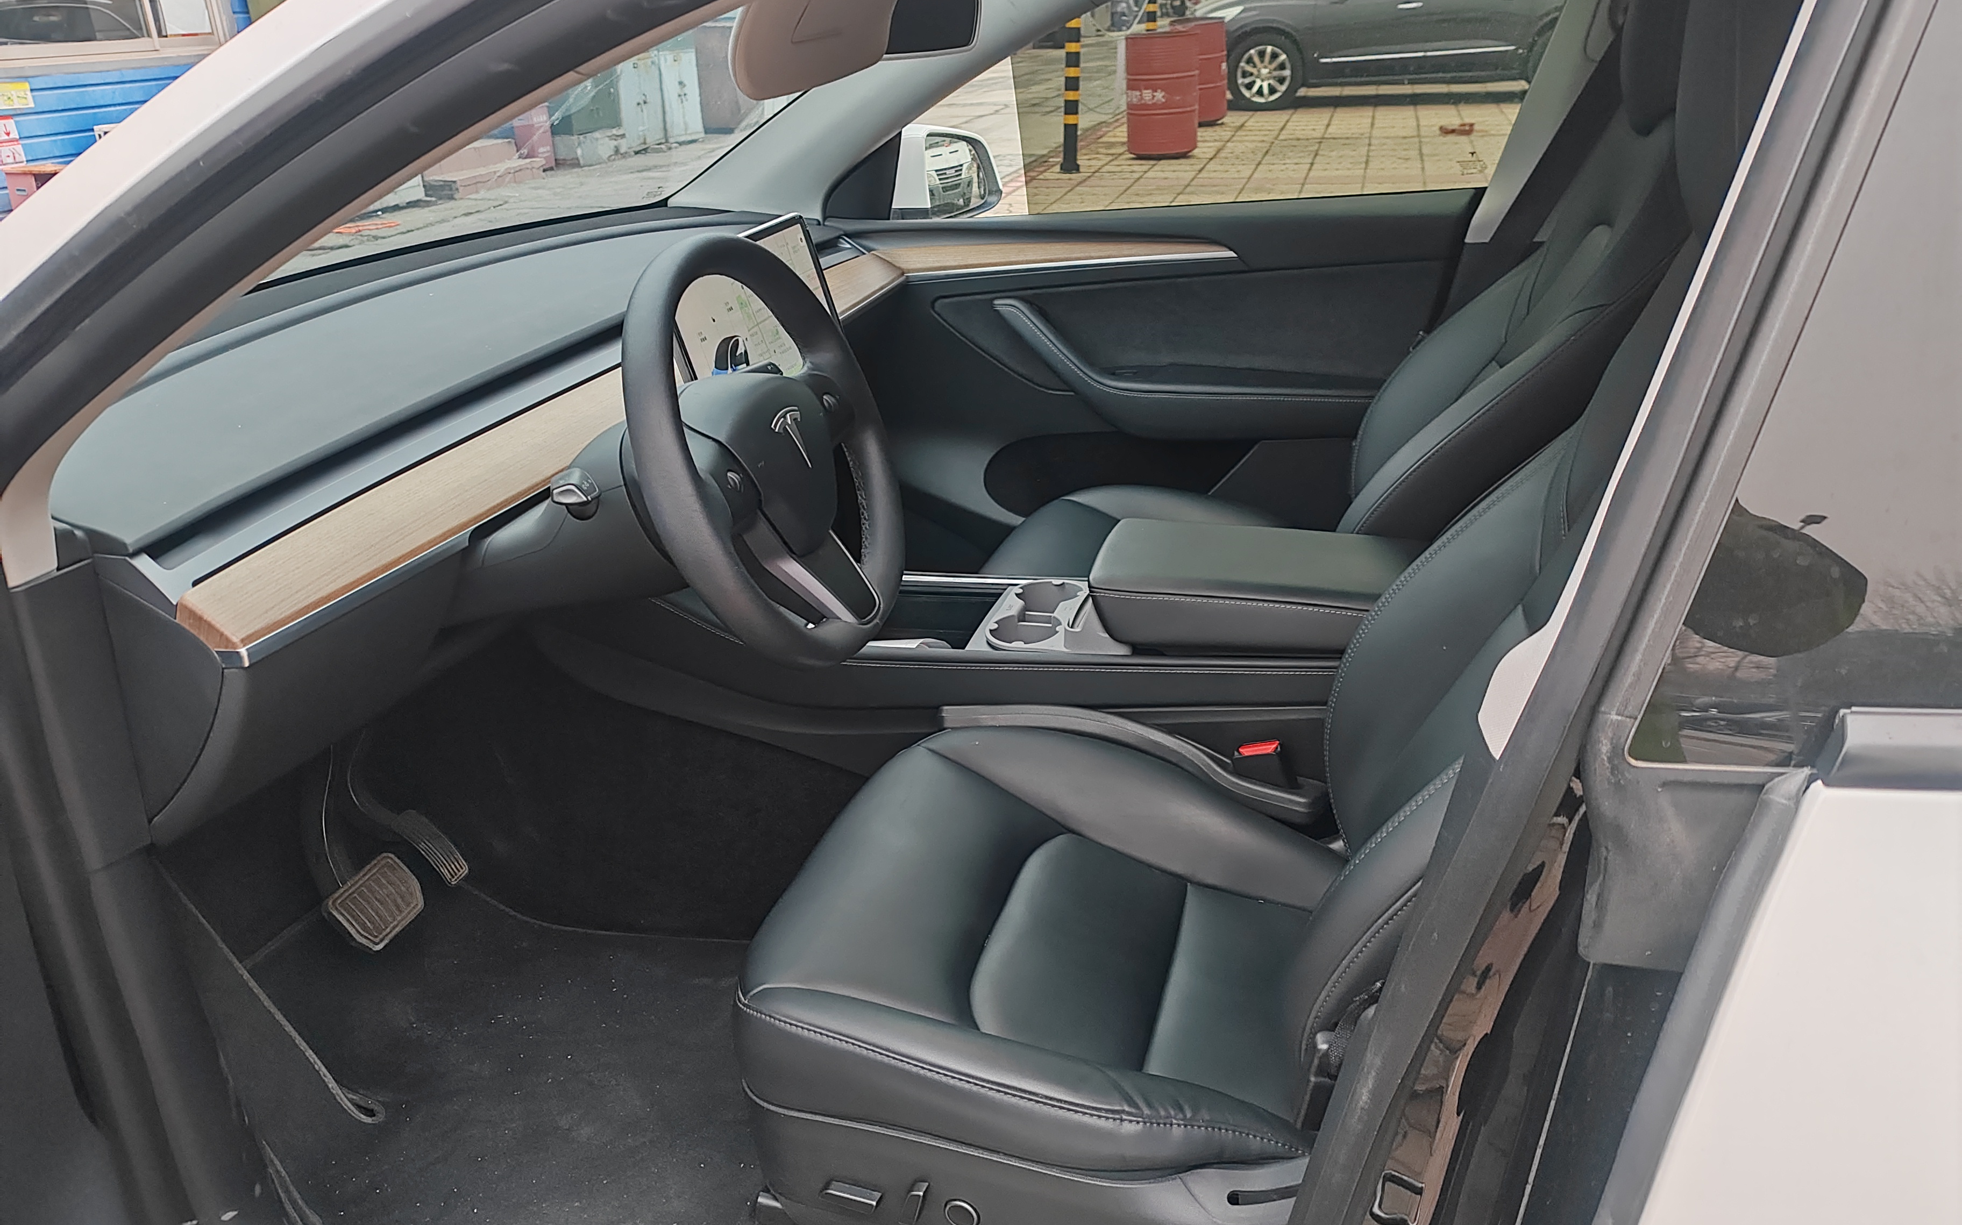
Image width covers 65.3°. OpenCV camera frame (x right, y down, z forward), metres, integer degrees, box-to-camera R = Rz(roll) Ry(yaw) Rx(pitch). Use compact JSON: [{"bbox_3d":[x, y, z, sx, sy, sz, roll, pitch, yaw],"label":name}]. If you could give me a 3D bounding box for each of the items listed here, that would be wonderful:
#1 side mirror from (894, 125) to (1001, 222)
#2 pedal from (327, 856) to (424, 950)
[{"bbox_3d":[-0.073,-0.717,2.517,0.125,0.168,0.205,13,27,30],"label":"side mirror"},{"bbox_3d":[-0.655,0.316,1.659,0.023,0.073,0.100,-39,6,29],"label":"pedal"}]

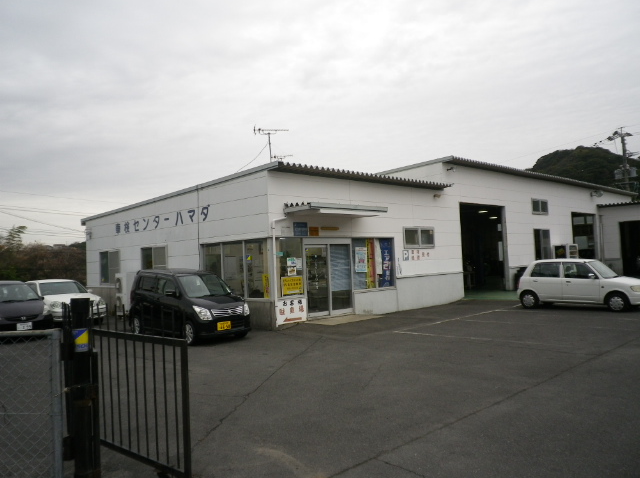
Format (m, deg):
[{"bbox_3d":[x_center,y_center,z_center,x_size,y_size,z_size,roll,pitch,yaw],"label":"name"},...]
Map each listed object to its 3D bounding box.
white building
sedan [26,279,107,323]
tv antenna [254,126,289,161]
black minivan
[{"bbox_3d":[5.604,0.022,27.890,31.100,5.200,12.820,0,-3,-44],"label":"white building"},{"bbox_3d":[-8.630,2.040,16.850,4.550,1.440,1.710,-4,-3,42],"label":"sedan"},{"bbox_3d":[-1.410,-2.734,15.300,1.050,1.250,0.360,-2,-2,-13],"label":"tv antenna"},{"bbox_3d":[-3.140,1.555,12.500,3.395,1.650,1.475,-4,-3,43],"label":"black minivan"}]

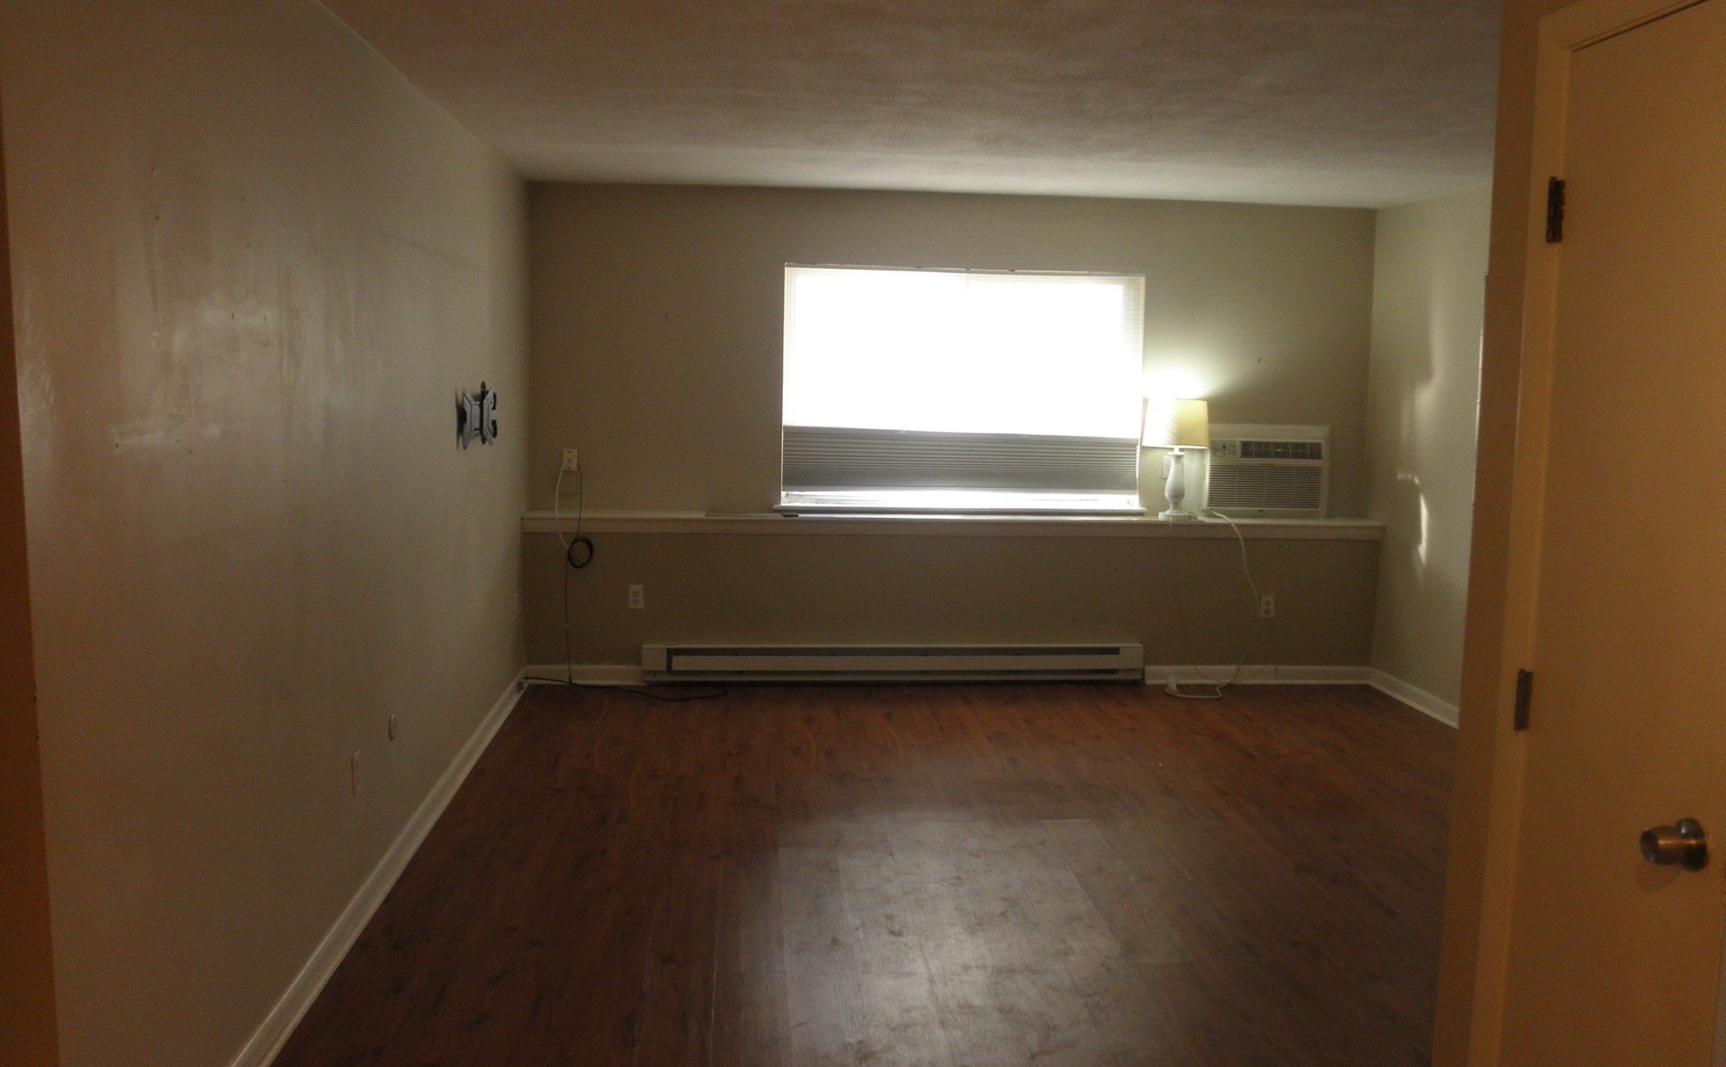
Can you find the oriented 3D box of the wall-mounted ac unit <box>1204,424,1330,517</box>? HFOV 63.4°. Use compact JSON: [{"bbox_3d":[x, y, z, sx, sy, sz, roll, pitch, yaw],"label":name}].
[{"bbox_3d":[2.052,-0.313,7.140,0.678,0.477,0.206,1,7,-5],"label":"wall-mounted ac unit"}]

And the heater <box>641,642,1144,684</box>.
[{"bbox_3d":[0.162,0.636,6.860,2.463,0.183,0.072,1,7,-5],"label":"heater"}]

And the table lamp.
[{"bbox_3d":[1.565,-0.362,6.991,0.337,0.609,0.337,1,7,-5],"label":"table lamp"}]

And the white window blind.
[{"bbox_3d":[0.515,-0.709,7.038,1.824,1.217,0.103,1,7,-5],"label":"white window blind"}]

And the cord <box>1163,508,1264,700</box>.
[{"bbox_3d":[1.745,0.338,6.877,0.522,0.879,0.380,1,7,-5],"label":"cord"}]

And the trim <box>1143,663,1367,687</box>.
[{"bbox_3d":[2.009,0.714,7.055,1.175,0.102,0.021,1,7,-5],"label":"trim"}]

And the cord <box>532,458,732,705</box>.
[{"bbox_3d":[-1.109,0.214,6.687,0.915,1.058,0.603,1,7,-5],"label":"cord"}]

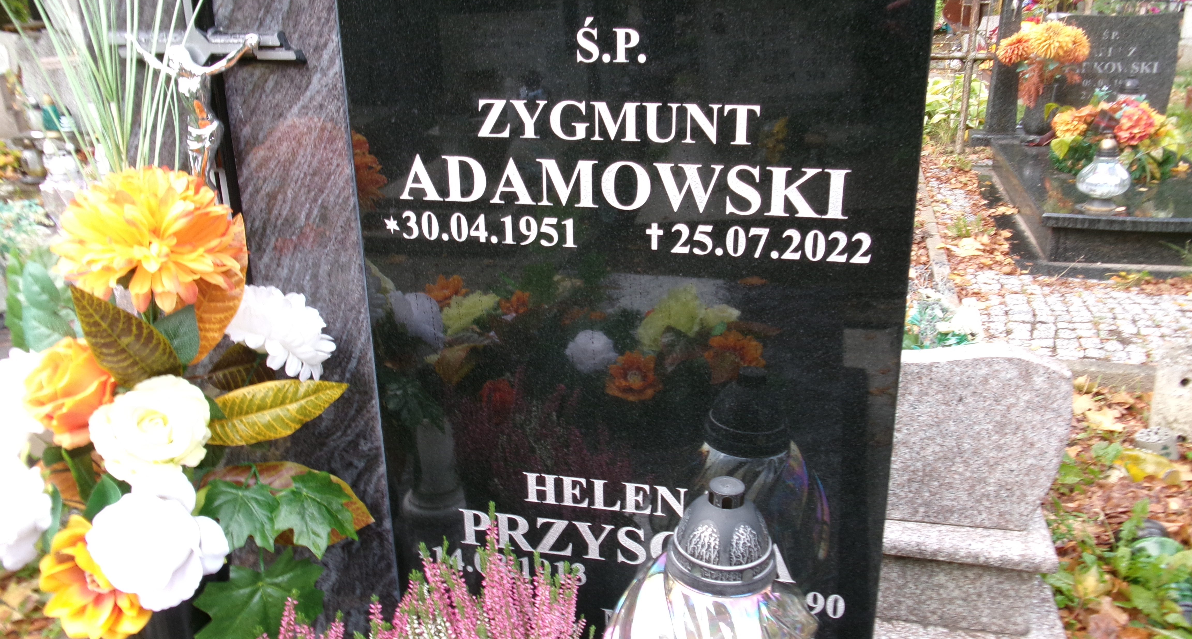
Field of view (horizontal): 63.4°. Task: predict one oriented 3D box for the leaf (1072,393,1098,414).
[{"bbox_3d":[1.437,0.249,2.847,0.100,0.030,0.130,9,22,27],"label":"leaf"}]

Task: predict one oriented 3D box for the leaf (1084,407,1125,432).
[{"bbox_3d":[1.446,0.285,2.746,0.115,0.030,0.150,10,22,28],"label":"leaf"}]

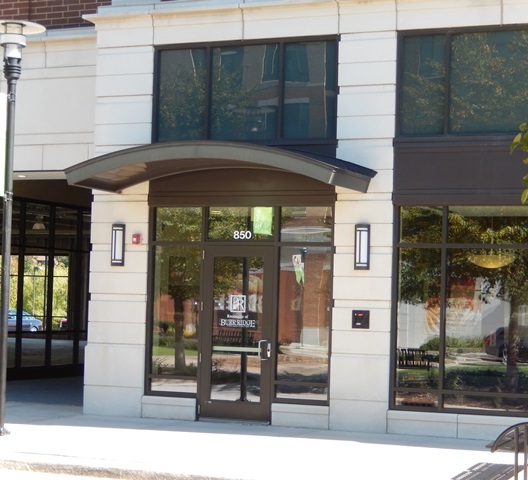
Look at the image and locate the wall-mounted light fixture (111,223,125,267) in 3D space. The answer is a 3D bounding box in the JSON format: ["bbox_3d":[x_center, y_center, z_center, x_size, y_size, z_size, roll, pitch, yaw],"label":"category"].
[{"bbox_3d":[-2.117,0.070,19.630,0.183,0.605,0.090,0,-3,23],"label":"wall-mounted light fixture"}]

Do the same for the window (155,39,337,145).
[{"bbox_3d":[-0.283,-2.072,19.176,2.851,1.477,0.140,0,-3,23],"label":"window"}]

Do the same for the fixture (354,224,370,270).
[{"bbox_3d":[1.321,0.098,18.139,0.183,0.605,0.090,0,-3,23],"label":"fixture"}]

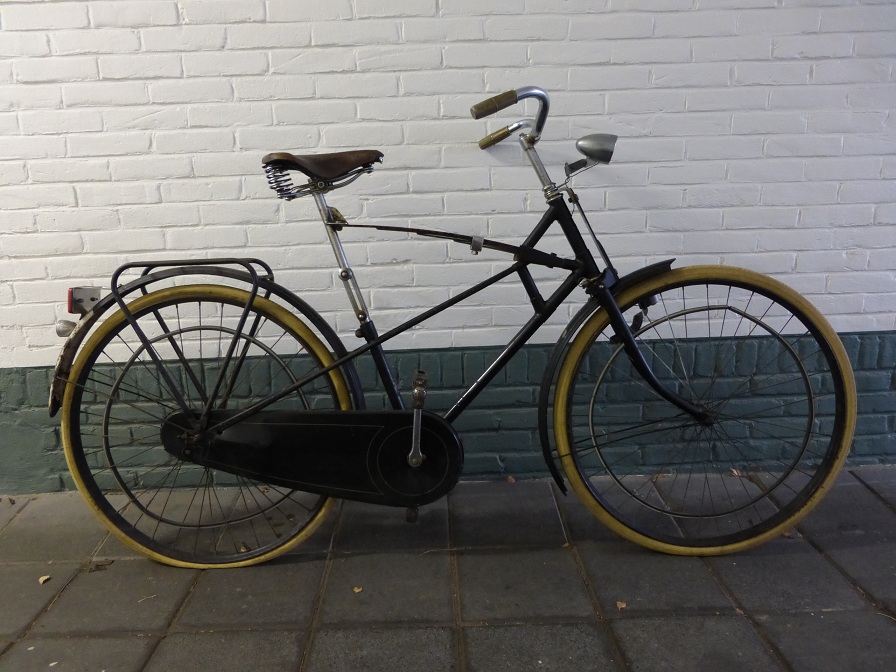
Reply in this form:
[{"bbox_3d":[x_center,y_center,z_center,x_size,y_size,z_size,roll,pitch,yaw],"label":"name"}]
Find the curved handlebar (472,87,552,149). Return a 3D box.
[{"bbox_3d":[0.143,-0.479,1.482,0.167,0.098,0.505,-1,8,5],"label":"curved handlebar"}]

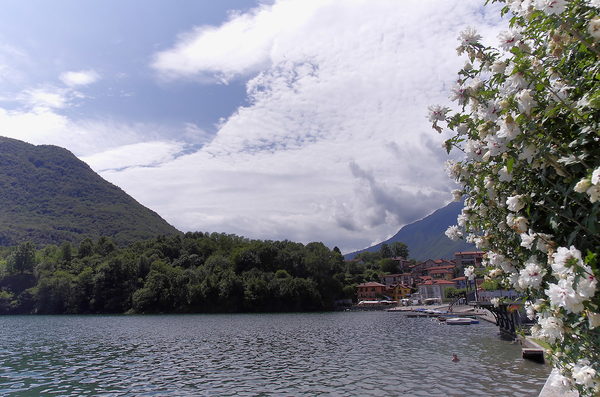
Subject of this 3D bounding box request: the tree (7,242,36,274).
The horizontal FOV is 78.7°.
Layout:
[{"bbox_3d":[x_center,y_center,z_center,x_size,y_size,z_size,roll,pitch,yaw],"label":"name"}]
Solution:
[{"bbox_3d":[-137.042,29.839,179.909,12.394,16.233,12.394,12,-20,-35],"label":"tree"}]

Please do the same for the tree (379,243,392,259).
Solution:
[{"bbox_3d":[54.928,34.610,234.652,9.638,12.821,9.638,-4,-17,13],"label":"tree"}]

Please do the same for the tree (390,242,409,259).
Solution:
[{"bbox_3d":[63.922,34.609,234.652,11.164,12.812,11.164,-4,-17,15],"label":"tree"}]

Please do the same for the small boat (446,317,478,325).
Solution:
[{"bbox_3d":[24.285,18.326,54.500,4.800,0.950,1.800,2,-16,-8],"label":"small boat"}]

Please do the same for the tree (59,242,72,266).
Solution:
[{"bbox_3d":[-121.802,29.640,189.840,6.449,13.526,6.449,10,-19,-31],"label":"tree"}]

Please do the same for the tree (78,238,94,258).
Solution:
[{"bbox_3d":[-113.812,27.387,194.788,7.753,12.151,7.753,9,-19,-29],"label":"tree"}]

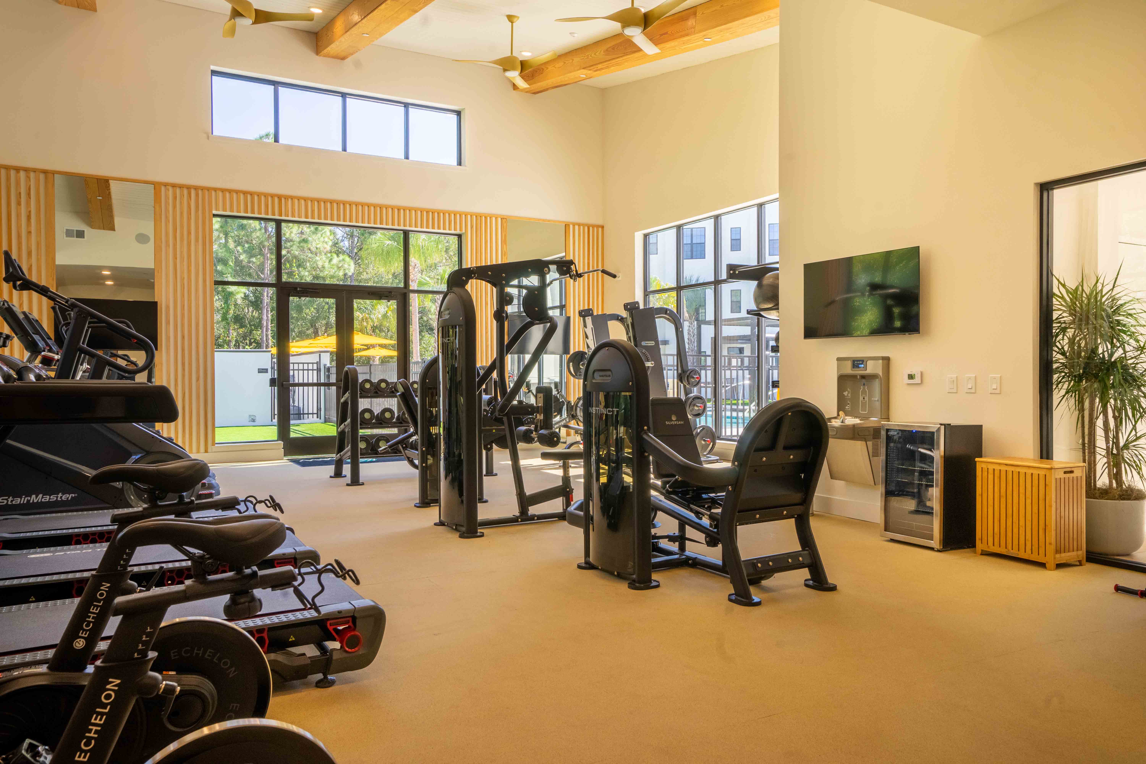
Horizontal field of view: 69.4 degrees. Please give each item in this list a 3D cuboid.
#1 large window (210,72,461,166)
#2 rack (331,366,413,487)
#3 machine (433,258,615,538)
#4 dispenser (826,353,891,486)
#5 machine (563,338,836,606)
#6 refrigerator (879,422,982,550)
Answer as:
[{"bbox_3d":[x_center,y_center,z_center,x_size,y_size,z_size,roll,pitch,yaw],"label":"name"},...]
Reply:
[{"bbox_3d":[-3.378,-3.839,12.267,3.657,0.932,0.108,-1,1,-29],"label":"large window"},{"bbox_3d":[-1.882,0.468,9.806,1.751,1.291,0.848,-1,1,-29],"label":"rack"},{"bbox_3d":[-0.393,0.061,6.638,1.291,2.151,1.111,-1,1,-29],"label":"machine"},{"bbox_3d":[2.162,0.319,6.551,0.471,1.007,0.466,-1,1,-29],"label":"dispenser"},{"bbox_3d":[0.557,0.447,5.200,1.010,1.398,2.043,-1,1,-29],"label":"machine"},{"bbox_3d":[2.545,0.713,5.877,0.437,0.839,0.496,-1,1,-30],"label":"refrigerator"}]

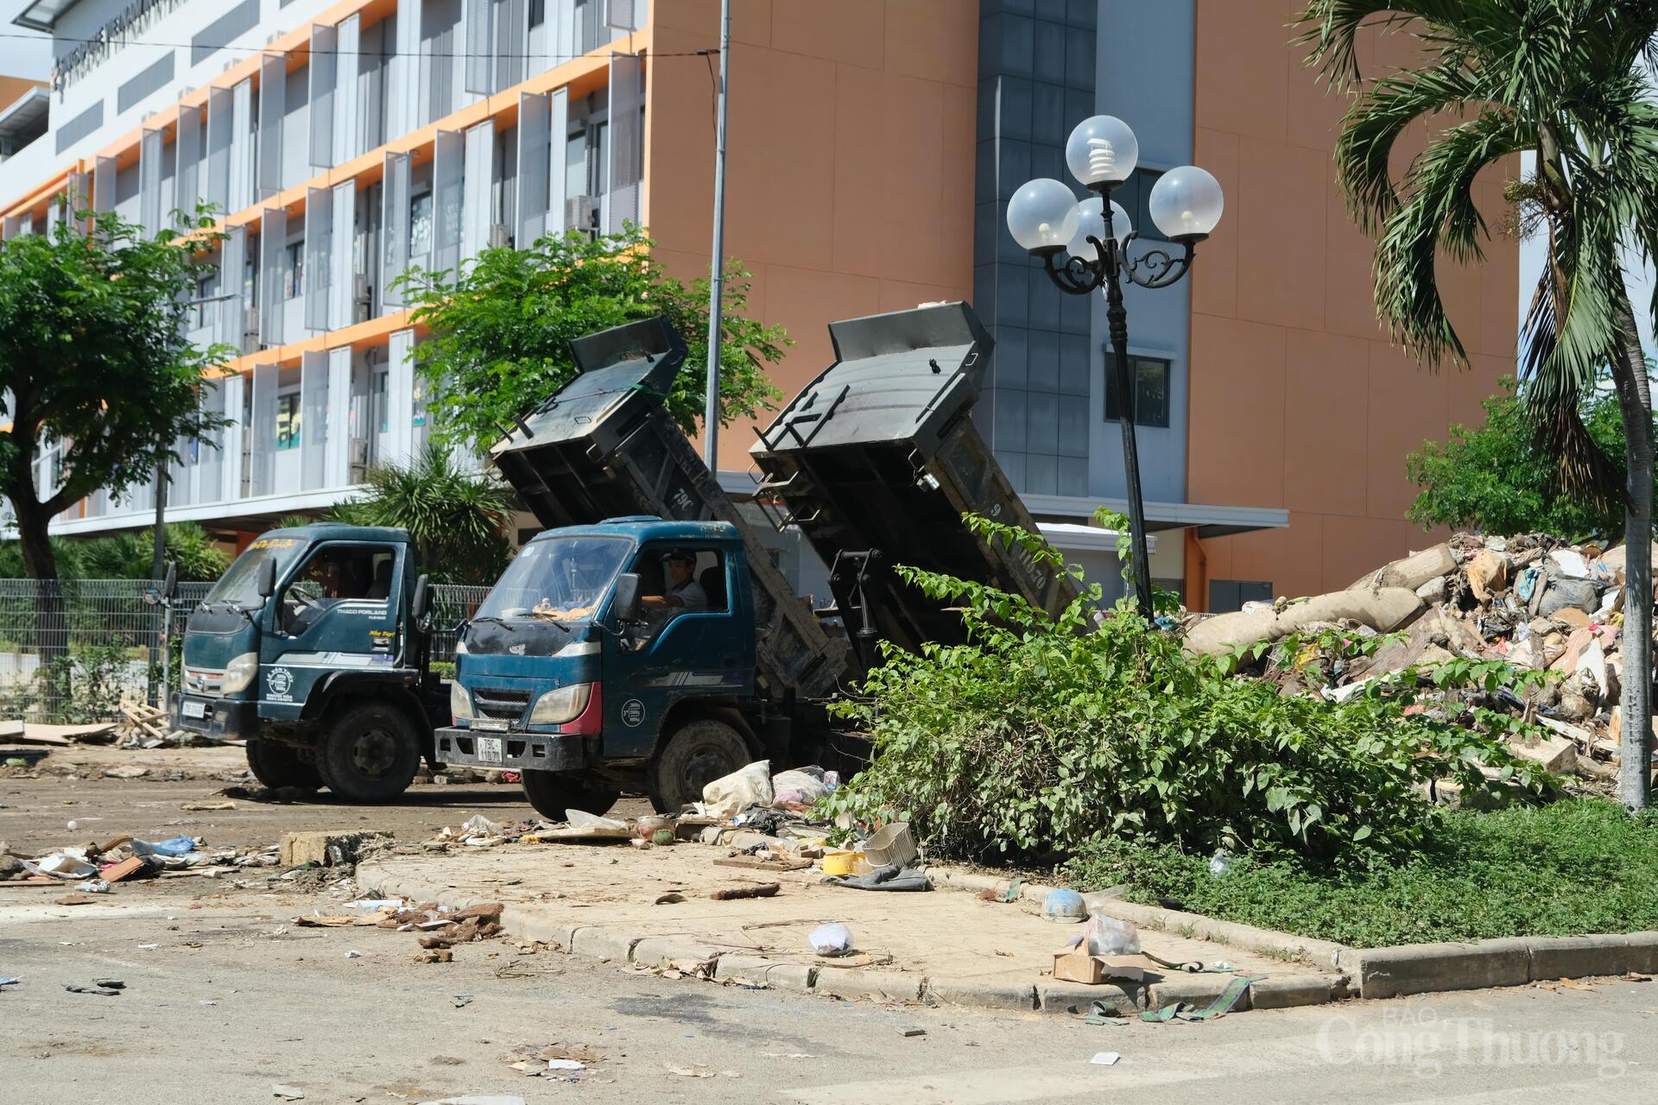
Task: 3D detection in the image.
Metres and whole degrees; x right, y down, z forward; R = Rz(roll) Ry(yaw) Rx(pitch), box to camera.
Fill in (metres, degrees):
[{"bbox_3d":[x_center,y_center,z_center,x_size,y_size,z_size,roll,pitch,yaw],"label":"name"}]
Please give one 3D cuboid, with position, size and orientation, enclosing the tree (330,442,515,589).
[{"bbox_3d":[-6.936,0.336,34.500,3.050,4.200,2.900,1,-2,0],"label":"tree"}]

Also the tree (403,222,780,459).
[{"bbox_3d":[-3.402,-1.051,29.000,5.500,7.090,5.200,1,-2,0],"label":"tree"}]

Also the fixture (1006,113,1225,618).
[{"bbox_3d":[1.857,-0.412,12.482,1.320,4.550,1.200,-5,-1,0],"label":"fixture"}]

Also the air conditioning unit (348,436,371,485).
[{"bbox_3d":[-10.242,-1.961,44.229,0.330,0.950,0.820,3,-3,-36],"label":"air conditioning unit"}]

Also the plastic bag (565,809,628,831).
[{"bbox_3d":[-1.555,1.789,13.550,0.420,0.130,0.270,1,-2,0],"label":"plastic bag"}]

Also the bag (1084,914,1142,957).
[{"bbox_3d":[1.197,1.618,8.550,0.250,0.200,0.210,1,-2,0],"label":"bag"}]

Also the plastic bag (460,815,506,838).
[{"bbox_3d":[-2.343,1.853,13.700,0.320,0.140,0.250,1,-2,0],"label":"plastic bag"}]

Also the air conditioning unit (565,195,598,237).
[{"bbox_3d":[-4.472,-5.923,35.923,0.310,0.610,0.820,3,-3,-36],"label":"air conditioning unit"}]

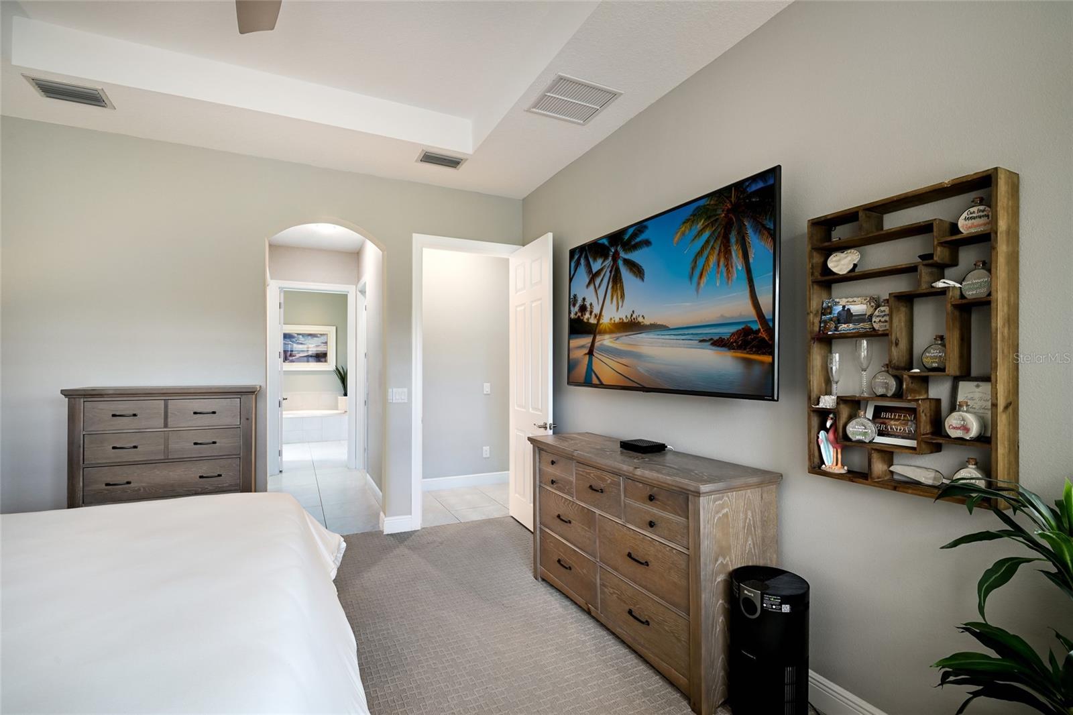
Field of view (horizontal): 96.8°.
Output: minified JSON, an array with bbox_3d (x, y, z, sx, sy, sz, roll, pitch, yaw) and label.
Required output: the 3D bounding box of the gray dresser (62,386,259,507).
[{"bbox_3d":[-2.426,0.843,3.183,0.975,1.278,0.475,0,-1,-26],"label":"gray dresser"}]

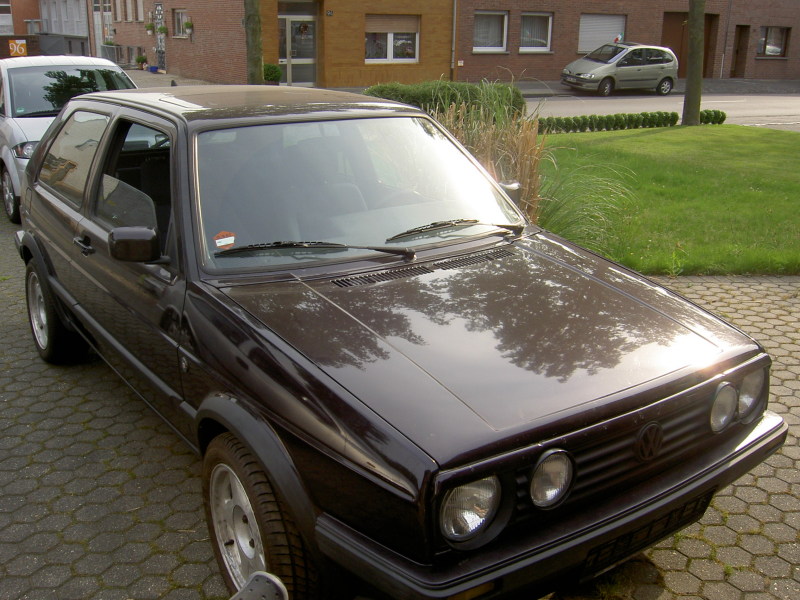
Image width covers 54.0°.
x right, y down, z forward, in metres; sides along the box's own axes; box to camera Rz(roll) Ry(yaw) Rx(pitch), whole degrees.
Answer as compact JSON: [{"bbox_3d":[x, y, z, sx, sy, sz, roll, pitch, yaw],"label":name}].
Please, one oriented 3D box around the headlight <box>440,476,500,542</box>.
[{"bbox_3d":[0.151,0.468,1.770,0.175,0.175,0.080,-12,21,-34],"label":"headlight"}]

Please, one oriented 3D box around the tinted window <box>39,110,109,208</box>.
[{"bbox_3d":[-1.494,-0.666,3.570,0.060,0.410,0.800,16,4,-39],"label":"tinted window"}]

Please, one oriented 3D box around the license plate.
[{"bbox_3d":[0.663,0.603,2.065,0.520,0.110,0.025,-12,31,-34],"label":"license plate"}]

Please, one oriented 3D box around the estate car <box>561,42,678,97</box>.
[{"bbox_3d":[7.340,-7.660,26.170,4.130,1.610,1.720,-9,20,-28],"label":"estate car"}]

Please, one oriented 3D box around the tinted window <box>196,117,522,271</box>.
[{"bbox_3d":[-0.161,-0.443,2.948,1.400,0.100,0.680,-12,60,-34],"label":"tinted window"}]

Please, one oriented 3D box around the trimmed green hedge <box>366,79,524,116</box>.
[{"bbox_3d":[0.795,-3.291,13.591,3.000,0.980,1.000,-10,21,-31],"label":"trimmed green hedge"}]

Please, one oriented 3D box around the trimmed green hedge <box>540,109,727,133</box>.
[{"bbox_3d":[4.798,-3.652,16.013,5.660,0.320,0.340,-10,21,-31],"label":"trimmed green hedge"}]

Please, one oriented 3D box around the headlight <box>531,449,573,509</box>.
[{"bbox_3d":[0.348,0.419,1.846,0.143,0.143,0.070,-12,21,-34],"label":"headlight"}]

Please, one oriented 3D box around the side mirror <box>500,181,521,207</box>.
[{"bbox_3d":[0.464,-0.448,3.504,0.170,0.105,0.090,-12,21,-34],"label":"side mirror"}]

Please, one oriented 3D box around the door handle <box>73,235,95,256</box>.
[{"bbox_3d":[-1.291,-0.219,3.194,0.050,0.065,0.180,-12,21,-34],"label":"door handle"}]

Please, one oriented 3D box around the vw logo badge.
[{"bbox_3d":[0.643,0.364,2.022,0.110,0.110,0.020,-12,21,-34],"label":"vw logo badge"}]

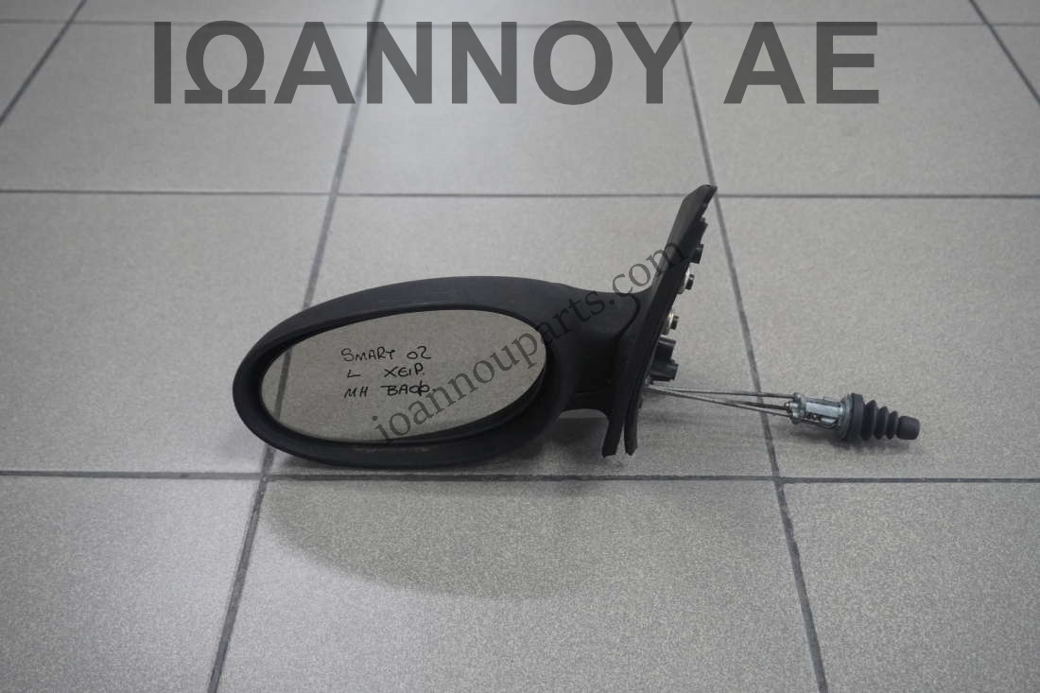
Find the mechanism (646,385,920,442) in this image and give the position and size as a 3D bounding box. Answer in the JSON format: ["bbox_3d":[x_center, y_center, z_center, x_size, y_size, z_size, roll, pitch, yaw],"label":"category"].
[{"bbox_3d":[0.171,0.039,0.700,0.179,0.029,0.029,9,44,5],"label":"mechanism"}]

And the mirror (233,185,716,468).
[{"bbox_3d":[-0.035,-0.032,0.646,0.276,0.189,0.122,0,43,1],"label":"mirror"}]

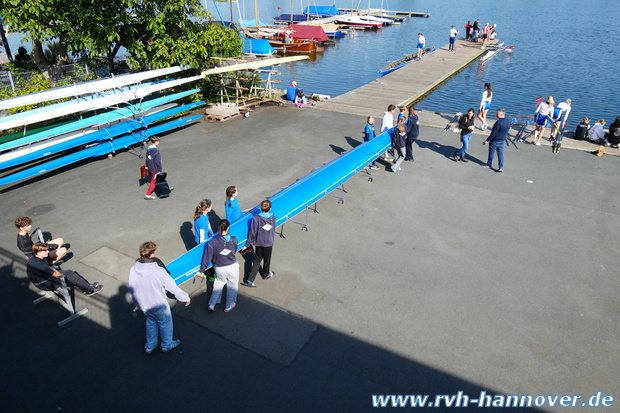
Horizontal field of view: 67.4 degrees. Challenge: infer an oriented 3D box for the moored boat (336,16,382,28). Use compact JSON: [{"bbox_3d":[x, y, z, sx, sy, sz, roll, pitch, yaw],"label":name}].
[{"bbox_3d":[6.150,-23.574,59.137,5.700,1.150,2.100,12,28,22],"label":"moored boat"}]

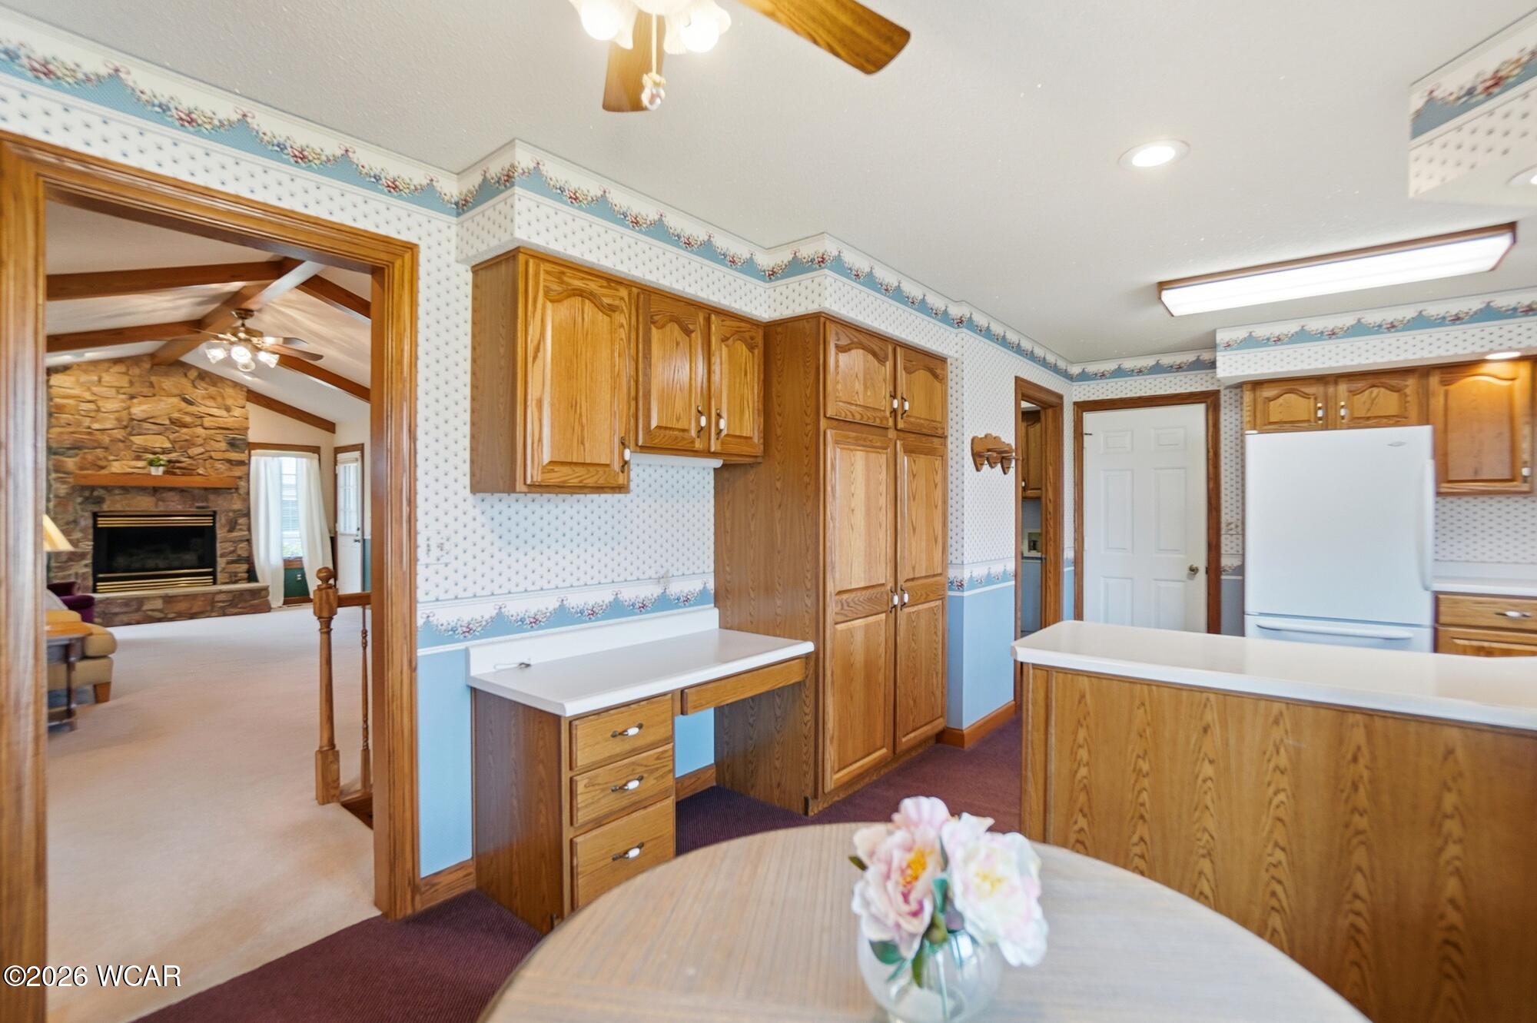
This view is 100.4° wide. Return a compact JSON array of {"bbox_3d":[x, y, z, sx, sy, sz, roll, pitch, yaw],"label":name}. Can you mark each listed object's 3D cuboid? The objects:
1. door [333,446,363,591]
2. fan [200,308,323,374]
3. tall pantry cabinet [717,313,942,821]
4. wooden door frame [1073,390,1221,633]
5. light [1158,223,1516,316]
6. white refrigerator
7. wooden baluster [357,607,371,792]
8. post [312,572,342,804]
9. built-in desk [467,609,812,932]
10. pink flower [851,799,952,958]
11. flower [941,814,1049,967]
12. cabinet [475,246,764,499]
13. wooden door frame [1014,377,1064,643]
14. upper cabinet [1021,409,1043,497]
[{"bbox_3d":[-5.570,0.234,8.500,0.790,2.050,0.050,0,0,39],"label":"door"},{"bbox_3d":[-4.800,-1.570,5.880,1.120,0.580,1.120,0,0,-35],"label":"fan"},{"bbox_3d":[0.370,0.223,3.300,0.600,2.134,1.150,0,0,41],"label":"tall pantry cabinet"},{"bbox_3d":[2.692,0.235,4.594,0.915,2.109,0.100,0,0,40],"label":"wooden door frame"},{"bbox_3d":[2.590,-1.116,3.045,1.210,0.080,0.390,0,0,37],"label":"light"},{"bbox_3d":[3.325,0.419,3.787,0.755,1.725,0.770,0,0,39],"label":"white refrigerator"},{"bbox_3d":[-1.839,0.856,2.925,0.034,0.861,0.034,0,0,40],"label":"wooden baluster"},{"bbox_3d":[-1.985,0.770,2.880,0.090,1.055,0.090,0,0,37],"label":"post"},{"bbox_3d":[-0.422,0.881,2.465,0.569,0.822,1.189,0,0,40],"label":"built-in desk"},{"bbox_3d":[0.143,0.394,0.690,0.105,0.155,0.105,0,0,-24],"label":"pink flower"},{"bbox_3d":[0.223,0.372,0.635,0.105,0.130,0.095,0,0,9],"label":"flower"},{"bbox_3d":[-0.520,-0.450,2.545,0.325,0.770,1.164,0,0,40],"label":"cabinet"},{"bbox_3d":[1.832,0.229,4.411,0.139,2.124,1.015,0,0,40],"label":"wooden door frame"},{"bbox_3d":[2.237,-0.479,5.536,0.716,0.746,0.328,0,0,40],"label":"upper cabinet"}]

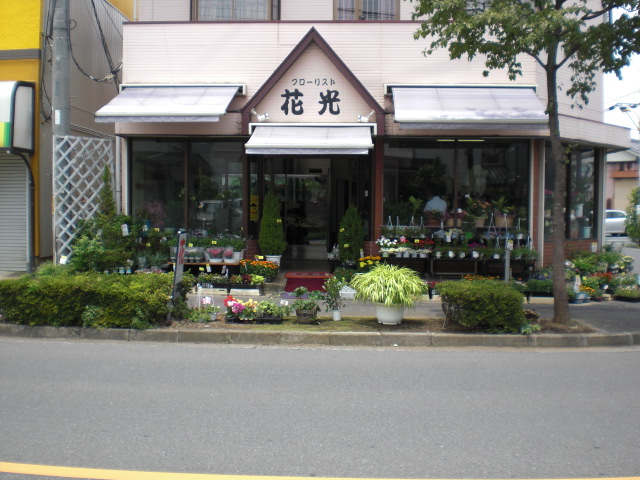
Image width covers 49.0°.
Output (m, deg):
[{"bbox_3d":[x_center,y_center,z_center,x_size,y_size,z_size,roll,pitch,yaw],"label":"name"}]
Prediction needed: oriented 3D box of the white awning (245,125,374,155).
[{"bbox_3d":[-0.170,-1.780,12.300,2.270,0.600,0.600,0,3,3],"label":"white awning"}]

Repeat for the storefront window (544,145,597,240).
[{"bbox_3d":[4.755,-0.890,13.270,2.070,1.800,0.100,-2,4,-44],"label":"storefront window"}]

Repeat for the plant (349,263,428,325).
[{"bbox_3d":[0.885,0.680,9.050,1.000,0.760,0.970,0,3,3],"label":"plant"}]

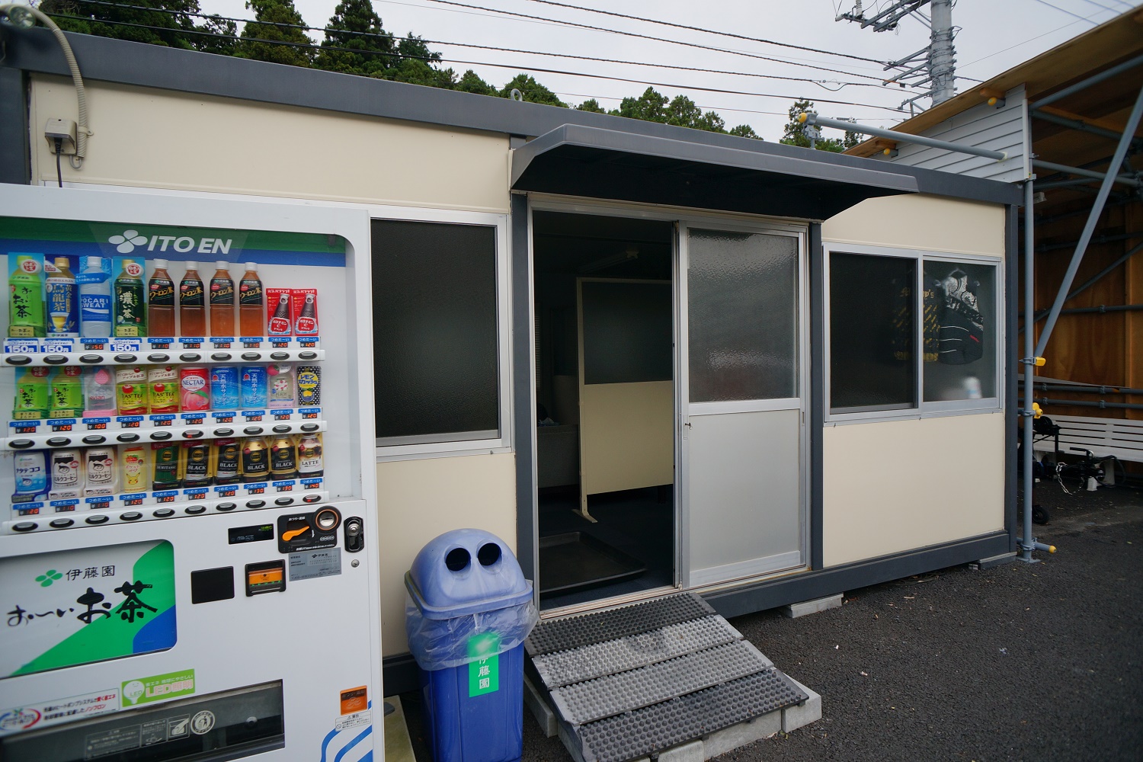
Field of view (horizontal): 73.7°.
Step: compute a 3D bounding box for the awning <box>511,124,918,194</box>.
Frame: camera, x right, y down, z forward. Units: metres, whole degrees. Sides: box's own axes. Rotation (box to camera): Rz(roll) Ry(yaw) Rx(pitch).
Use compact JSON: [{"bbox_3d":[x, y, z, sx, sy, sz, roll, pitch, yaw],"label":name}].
[{"bbox_3d":[0.713,-0.942,3.525,1.940,0.190,0.570,-2,2,-29],"label":"awning"}]

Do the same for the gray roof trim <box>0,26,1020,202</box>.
[{"bbox_3d":[0.531,-1.157,3.797,5.533,0.151,0.150,-2,2,-29],"label":"gray roof trim"}]

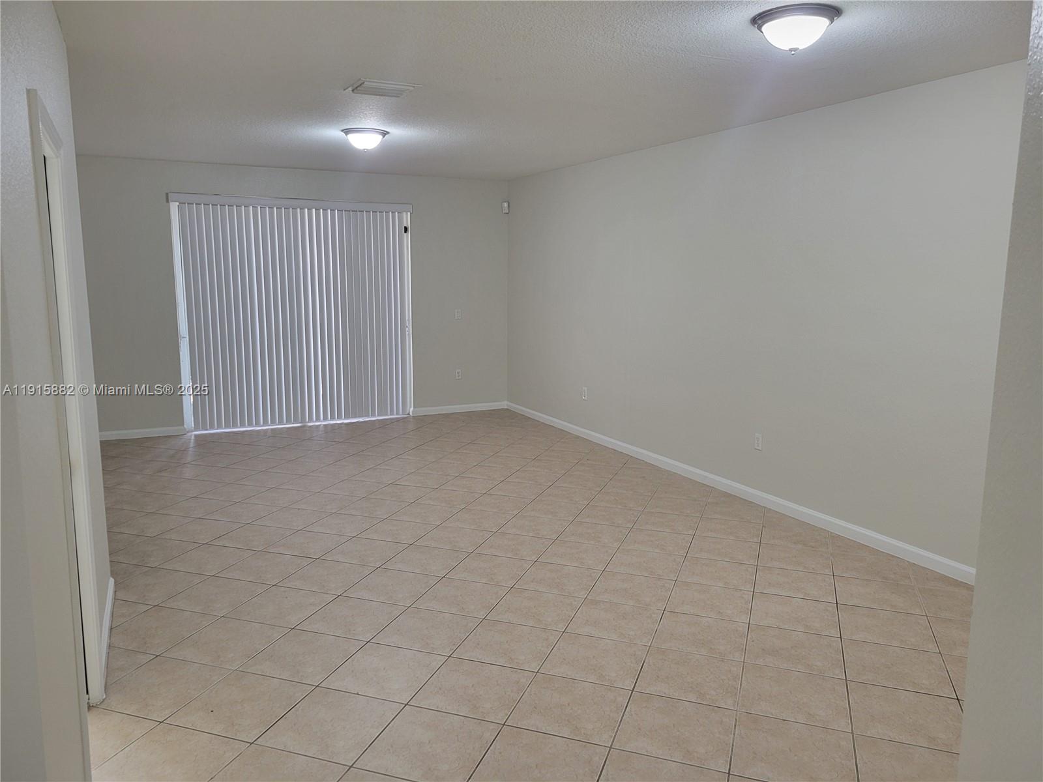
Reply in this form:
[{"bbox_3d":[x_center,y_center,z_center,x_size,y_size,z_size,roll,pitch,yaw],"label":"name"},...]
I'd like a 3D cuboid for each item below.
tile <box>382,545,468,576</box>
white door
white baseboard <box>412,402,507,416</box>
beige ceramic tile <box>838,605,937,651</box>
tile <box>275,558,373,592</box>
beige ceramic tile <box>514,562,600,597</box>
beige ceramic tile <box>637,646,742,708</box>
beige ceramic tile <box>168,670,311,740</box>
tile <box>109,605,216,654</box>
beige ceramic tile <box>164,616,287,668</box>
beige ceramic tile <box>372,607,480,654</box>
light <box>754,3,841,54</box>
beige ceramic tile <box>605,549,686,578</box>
[{"bbox_3d":[-0.549,0.991,4.553,0.400,0.010,0.400,3,9,19],"label":"tile"},{"bbox_3d":[-2.366,-0.826,8.485,2.472,2.379,0.110,-4,10,-26],"label":"white door"},{"bbox_3d":[-0.740,0.214,9.459,1.238,0.088,0.015,-4,10,-25],"label":"white baseboard"},{"bbox_3d":[1.774,1.154,3.830,0.404,0.010,0.404,3,9,19],"label":"beige ceramic tile"},{"bbox_3d":[-1.088,1.042,4.411,0.405,0.010,0.405,3,9,19],"label":"tile"},{"bbox_3d":[0.213,1.037,4.288,0.400,0.010,0.400,3,9,19],"label":"beige ceramic tile"},{"bbox_3d":[0.707,1.197,3.270,0.400,0.010,0.400,3,9,19],"label":"beige ceramic tile"},{"bbox_3d":[-1.105,1.244,3.106,0.404,0.010,0.404,3,9,19],"label":"beige ceramic tile"},{"bbox_3d":[-1.746,1.140,3.755,0.404,0.010,0.404,3,9,19],"label":"tile"},{"bbox_3d":[-1.353,1.158,3.634,0.405,0.010,0.405,3,9,19],"label":"beige ceramic tile"},{"bbox_3d":[-0.439,1.137,3.720,0.395,0.010,0.395,3,9,19],"label":"beige ceramic tile"},{"bbox_3d":[1.172,-1.518,3.347,0.360,0.142,0.360,0,9,0],"label":"light"},{"bbox_3d":[0.738,1.022,4.642,0.405,0.010,0.405,3,9,19],"label":"beige ceramic tile"}]

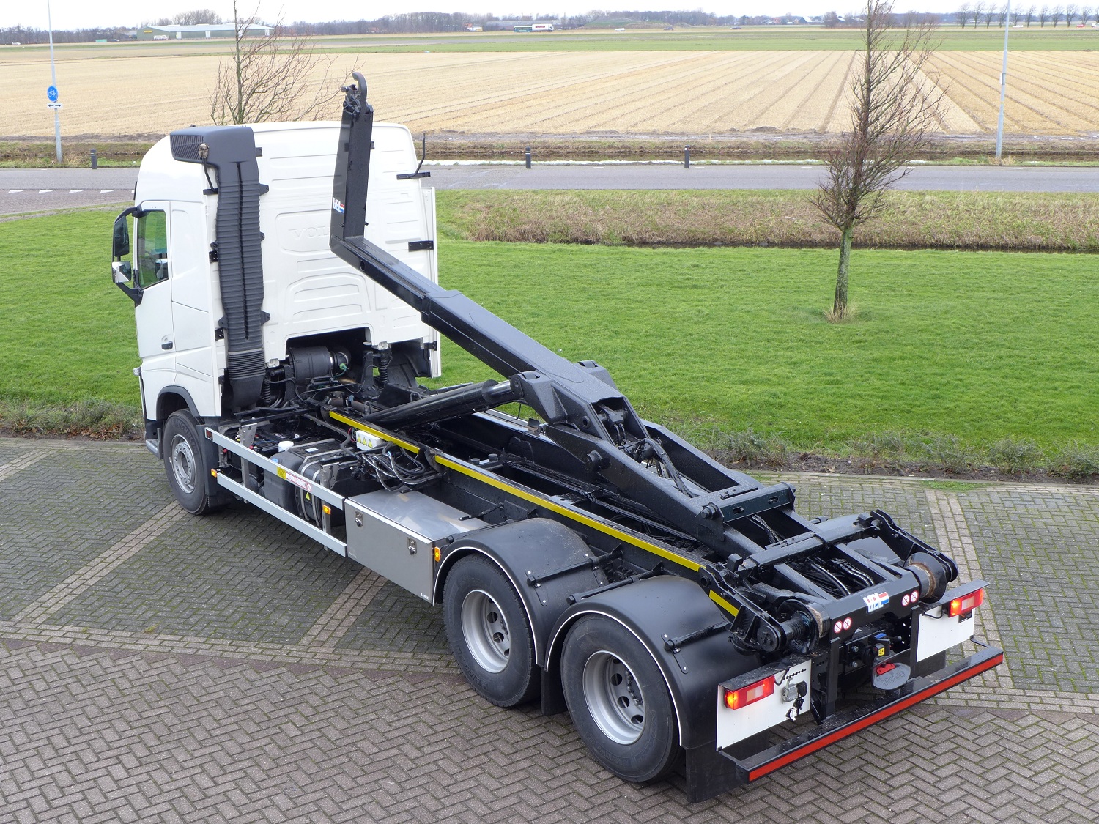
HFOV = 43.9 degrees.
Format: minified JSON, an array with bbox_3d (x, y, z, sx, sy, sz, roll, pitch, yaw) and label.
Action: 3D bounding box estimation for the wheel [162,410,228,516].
[{"bbox_3d":[-3.524,0.489,13.706,0.340,1.082,1.082,-13,19,-36],"label":"wheel"}]

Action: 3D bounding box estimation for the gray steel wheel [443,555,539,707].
[{"bbox_3d":[-0.338,1.512,9.690,0.320,1.082,1.082,-13,19,-36],"label":"gray steel wheel"}]

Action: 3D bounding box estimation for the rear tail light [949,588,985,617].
[{"bbox_3d":[2.740,1.255,9.060,0.347,0.123,0.088,-13,19,-36],"label":"rear tail light"}]

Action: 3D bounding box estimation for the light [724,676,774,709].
[{"bbox_3d":[1.156,1.606,7.859,0.330,0.125,0.088,-13,19,-36],"label":"light"}]

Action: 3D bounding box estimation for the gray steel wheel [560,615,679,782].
[{"bbox_3d":[0.512,1.777,8.648,0.320,1.082,1.082,-13,19,-36],"label":"gray steel wheel"}]

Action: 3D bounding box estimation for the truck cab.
[{"bbox_3d":[-2.832,-1.228,14.004,2.720,3.420,2.420,-13,19,-36],"label":"truck cab"}]

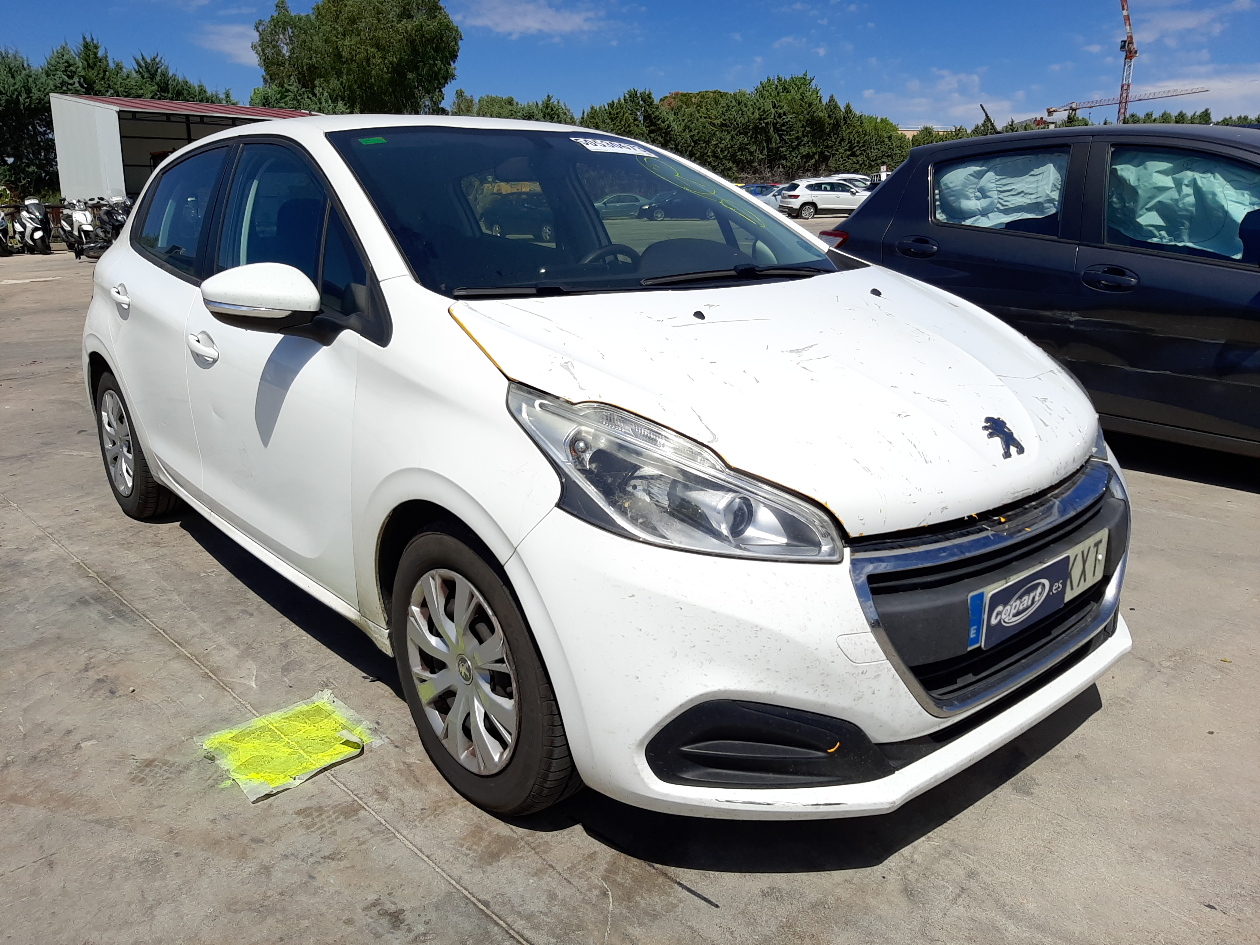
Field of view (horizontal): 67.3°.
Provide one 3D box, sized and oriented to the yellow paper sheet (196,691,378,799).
[{"bbox_3d":[-0.784,0.614,2.198,0.315,0.020,0.345,-13,20,-39],"label":"yellow paper sheet"}]

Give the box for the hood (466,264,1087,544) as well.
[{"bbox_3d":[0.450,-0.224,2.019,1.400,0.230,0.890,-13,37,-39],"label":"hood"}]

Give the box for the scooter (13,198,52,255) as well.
[{"bbox_3d":[-13.879,-5.755,22.000,2.050,1.300,0.740,12,19,37],"label":"scooter"}]

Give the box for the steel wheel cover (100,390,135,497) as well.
[{"bbox_3d":[-1.988,-0.116,3.718,0.060,0.418,0.418,-13,20,-39],"label":"steel wheel cover"}]

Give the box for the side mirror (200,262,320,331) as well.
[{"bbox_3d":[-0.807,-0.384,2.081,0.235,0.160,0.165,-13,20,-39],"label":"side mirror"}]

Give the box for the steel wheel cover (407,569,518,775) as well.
[{"bbox_3d":[-0.320,0.390,1.874,0.060,0.418,0.418,-13,20,-39],"label":"steel wheel cover"}]

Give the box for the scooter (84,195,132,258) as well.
[{"bbox_3d":[-11.248,-5.320,20.500,2.000,1.300,0.740,12,19,38],"label":"scooter"}]

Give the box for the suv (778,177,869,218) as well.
[{"bbox_3d":[8.530,-11.583,40.150,4.360,1.615,1.840,-2,15,-9],"label":"suv"}]

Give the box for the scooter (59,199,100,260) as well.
[{"bbox_3d":[-11.766,-5.200,20.200,1.920,1.220,0.700,12,19,38],"label":"scooter"}]

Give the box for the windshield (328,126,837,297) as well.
[{"bbox_3d":[-0.103,-0.711,2.551,1.330,0.100,0.980,-13,45,-39],"label":"windshield"}]

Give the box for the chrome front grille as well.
[{"bbox_3d":[0.740,0.219,1.789,0.950,0.350,0.140,-13,20,-39],"label":"chrome front grille"}]

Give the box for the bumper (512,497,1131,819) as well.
[{"bbox_3d":[0.609,0.184,1.937,1.720,0.530,0.540,-13,20,-39],"label":"bumper"}]

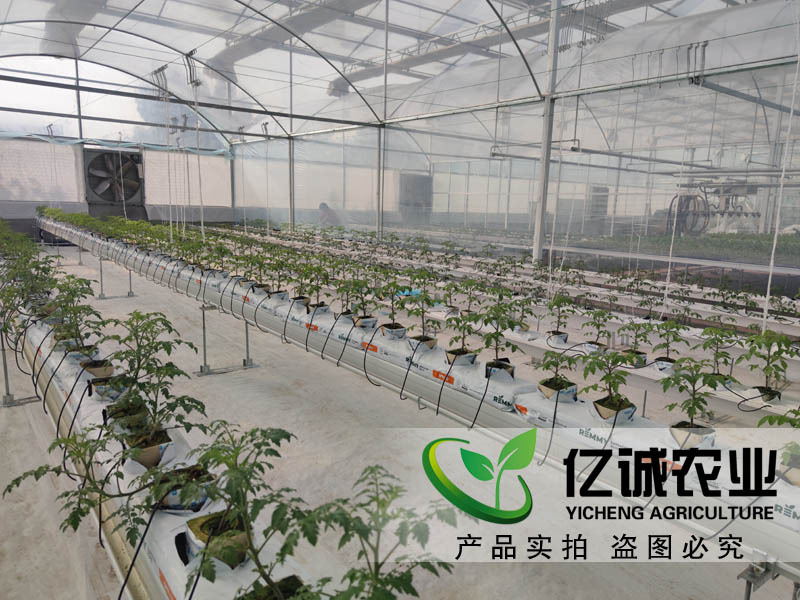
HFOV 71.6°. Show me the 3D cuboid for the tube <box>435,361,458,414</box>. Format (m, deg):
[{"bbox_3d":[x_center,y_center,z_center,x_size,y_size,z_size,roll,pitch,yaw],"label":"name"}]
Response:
[{"bbox_3d":[0.211,0.378,2.437,0.120,0.251,0.040,-6,13,-38],"label":"tube"}]

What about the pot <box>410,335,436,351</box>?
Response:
[{"bbox_3d":[0.111,0.219,2.672,0.100,0.061,0.100,-6,13,-38],"label":"pot"}]

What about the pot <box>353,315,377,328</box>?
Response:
[{"bbox_3d":[-0.198,0.133,3.072,0.100,0.061,0.100,-6,13,-38],"label":"pot"}]

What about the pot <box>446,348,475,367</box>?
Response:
[{"bbox_3d":[0.272,0.262,2.464,0.105,0.064,0.105,-6,13,-38],"label":"pot"}]

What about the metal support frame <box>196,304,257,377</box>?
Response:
[{"bbox_3d":[-1.456,0.302,4.694,0.529,0.579,0.064,-6,13,-38],"label":"metal support frame"}]

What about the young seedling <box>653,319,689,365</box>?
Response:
[{"bbox_3d":[1.500,0.230,3.067,0.185,0.235,0.185,7,12,26],"label":"young seedling"}]

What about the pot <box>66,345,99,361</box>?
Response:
[{"bbox_3d":[-1.330,0.235,2.320,0.100,0.061,0.100,-6,13,-38],"label":"pot"}]

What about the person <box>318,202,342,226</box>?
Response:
[{"bbox_3d":[-1.952,-2.056,15.550,0.600,1.290,0.520,-2,11,-21],"label":"person"}]

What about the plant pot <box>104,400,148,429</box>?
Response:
[{"bbox_3d":[-0.825,0.364,1.690,0.100,0.061,0.100,-6,13,-38],"label":"plant pot"}]

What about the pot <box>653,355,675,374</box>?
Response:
[{"bbox_3d":[1.470,0.357,3.080,0.105,0.064,0.105,-6,13,-38],"label":"pot"}]

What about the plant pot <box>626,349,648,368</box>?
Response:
[{"bbox_3d":[1.354,0.333,3.196,0.105,0.064,0.105,-6,13,-38],"label":"plant pot"}]

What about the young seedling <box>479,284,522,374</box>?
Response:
[{"bbox_3d":[0.405,0.136,2.257,0.126,0.372,0.126,-6,13,-38],"label":"young seedling"}]

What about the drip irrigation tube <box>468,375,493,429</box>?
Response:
[{"bbox_3d":[0.342,0.417,2.286,0.082,0.250,0.071,-6,13,-38],"label":"drip irrigation tube"}]

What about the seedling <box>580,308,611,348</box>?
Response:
[{"bbox_3d":[1.221,0.175,3.415,0.180,0.226,0.180,6,11,20],"label":"seedling"}]

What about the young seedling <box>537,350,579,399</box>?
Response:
[{"bbox_3d":[0.589,0.280,2.060,0.130,0.182,0.130,-6,13,-38],"label":"young seedling"}]

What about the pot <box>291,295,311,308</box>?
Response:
[{"bbox_3d":[-0.647,0.018,3.625,0.100,0.068,0.100,6,11,21],"label":"pot"}]

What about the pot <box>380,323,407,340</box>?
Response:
[{"bbox_3d":[-0.046,0.171,2.917,0.105,0.064,0.105,-6,13,-38],"label":"pot"}]

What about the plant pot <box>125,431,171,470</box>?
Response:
[{"bbox_3d":[-0.667,0.404,1.488,0.100,0.061,0.100,-6,13,-38],"label":"plant pot"}]

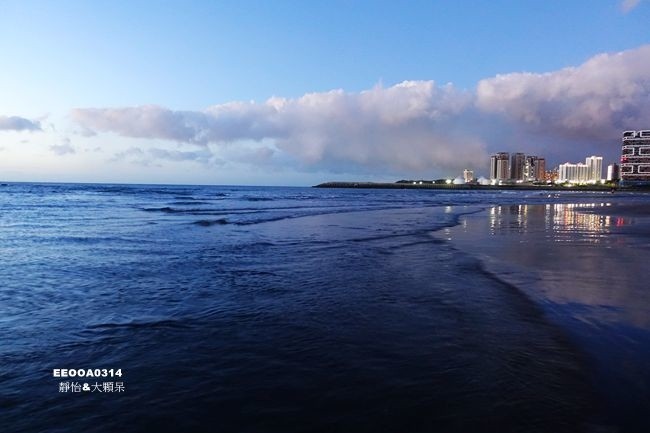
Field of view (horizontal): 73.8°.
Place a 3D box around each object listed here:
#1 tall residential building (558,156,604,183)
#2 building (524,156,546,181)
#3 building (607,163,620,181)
[{"bbox_3d":[413.560,-75.780,700.000,58.630,40.540,20.520,2,4,12],"label":"tall residential building"},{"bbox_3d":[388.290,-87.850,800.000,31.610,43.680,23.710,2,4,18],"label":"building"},{"bbox_3d":[439.410,-68.060,660.000,12.970,27.510,11.670,2,4,12],"label":"building"}]

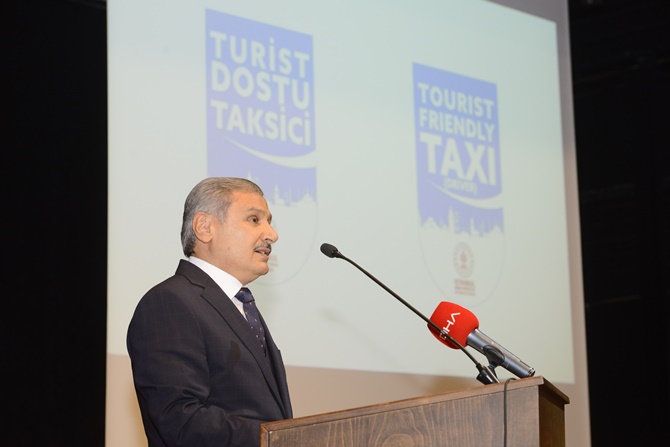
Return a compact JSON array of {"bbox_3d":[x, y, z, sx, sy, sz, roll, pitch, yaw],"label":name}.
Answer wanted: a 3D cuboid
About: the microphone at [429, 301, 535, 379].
[{"bbox_3d":[0.334,0.272,3.750,0.264,0.091,0.091,32,-1,16],"label":"microphone"}]

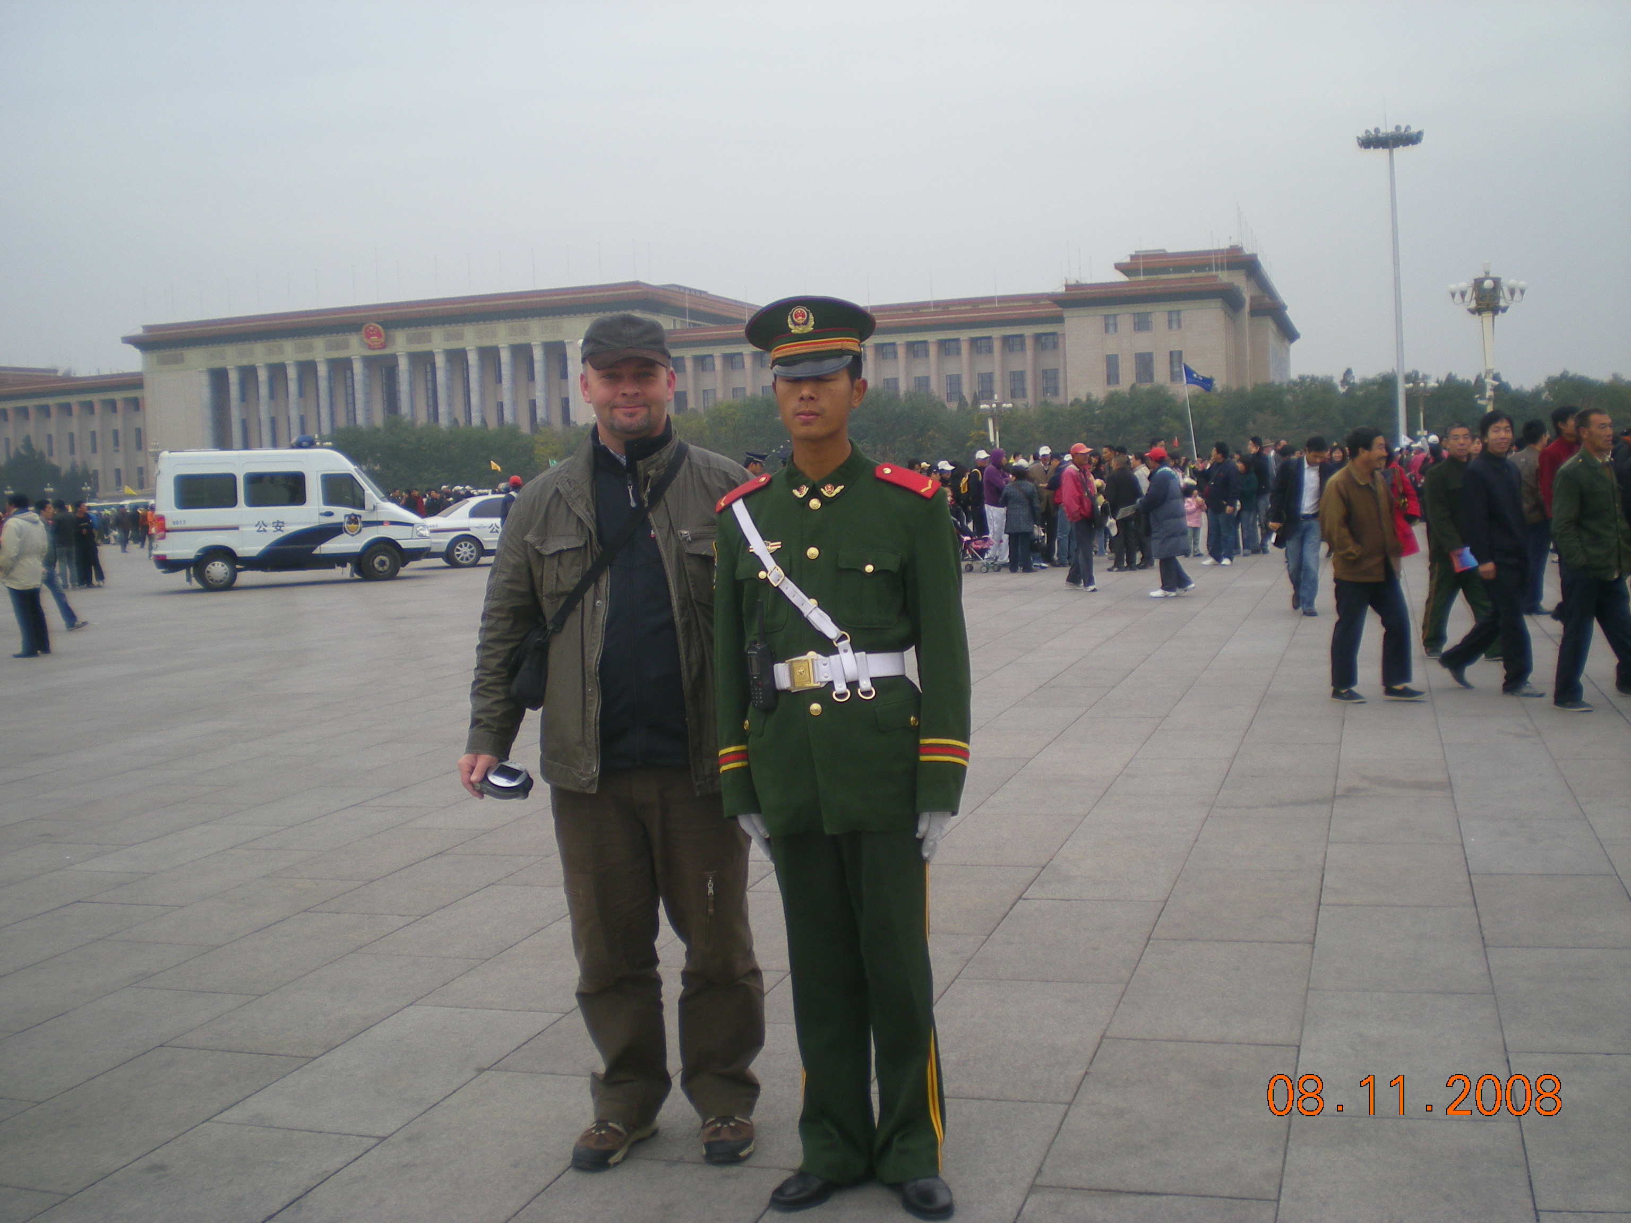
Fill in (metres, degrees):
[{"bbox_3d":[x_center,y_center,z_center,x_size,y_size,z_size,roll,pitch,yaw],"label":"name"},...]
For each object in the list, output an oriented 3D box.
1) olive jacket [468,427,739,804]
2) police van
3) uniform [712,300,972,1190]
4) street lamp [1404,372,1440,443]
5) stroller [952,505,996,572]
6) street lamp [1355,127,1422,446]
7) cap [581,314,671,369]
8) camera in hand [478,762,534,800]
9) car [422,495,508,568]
[{"bbox_3d":[-0.421,-0.004,3.880,0.620,0.770,0.350,-2,4,5],"label":"olive jacket"},{"bbox_3d":[-9.286,-1.718,32.116,4.750,2.400,2.000,-3,4,-12],"label":"police van"},{"bbox_3d":[0.072,0.279,3.632,0.500,1.790,0.320,-1,5,15],"label":"uniform"},{"bbox_3d":[89.495,-28.773,263.871,5.000,12.100,5.000,-2,4,0],"label":"street lamp"},{"bbox_3d":[2.156,-1.054,25.502,0.800,0.980,0.500,0,5,28],"label":"stroller"},{"bbox_3d":[52.982,-28.733,163.456,6.000,30.500,6.000,-2,4,0],"label":"street lamp"},{"bbox_3d":[-0.401,-0.573,3.786,0.190,0.125,0.270,-3,4,-3],"label":"cap"},{"bbox_3d":[-0.656,0.362,3.807,0.105,0.045,0.065,20,44,24],"label":"camera in hand"},{"bbox_3d":[-5.920,-1.758,36.593,4.650,1.440,1.770,-4,5,-14],"label":"car"}]

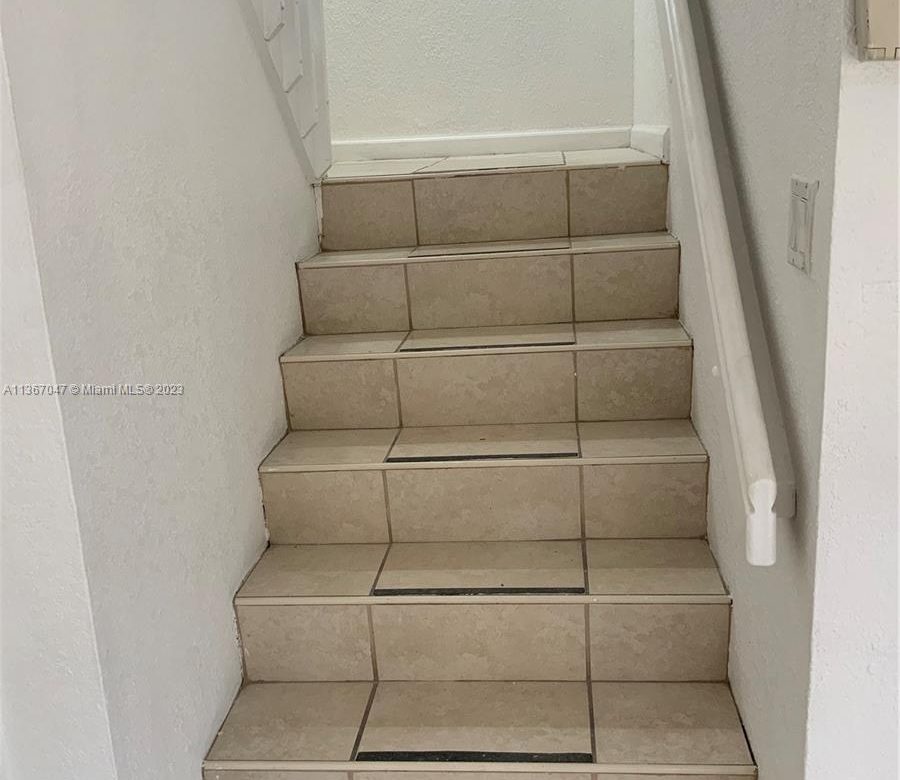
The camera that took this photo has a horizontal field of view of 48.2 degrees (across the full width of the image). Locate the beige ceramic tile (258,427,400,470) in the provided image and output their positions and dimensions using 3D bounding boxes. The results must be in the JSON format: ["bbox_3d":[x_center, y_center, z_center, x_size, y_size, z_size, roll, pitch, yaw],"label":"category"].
[{"bbox_3d":[-0.265,0.135,2.305,0.268,0.012,0.246,-2,16,7],"label":"beige ceramic tile"}]

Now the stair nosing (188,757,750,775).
[{"bbox_3d":[0.035,0.655,1.740,0.956,0.015,0.016,-2,16,7],"label":"stair nosing"}]

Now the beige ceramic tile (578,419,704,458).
[{"bbox_3d":[0.431,0.112,2.283,0.264,0.010,0.253,-2,16,7],"label":"beige ceramic tile"}]

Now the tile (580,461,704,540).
[{"bbox_3d":[0.432,0.243,2.208,0.270,0.175,0.010,-2,16,7],"label":"tile"}]

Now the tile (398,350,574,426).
[{"bbox_3d":[0.088,0.001,2.369,0.413,0.169,0.012,-2,16,7],"label":"tile"}]

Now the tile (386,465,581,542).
[{"bbox_3d":[0.075,0.251,2.219,0.421,0.170,0.010,-2,16,7],"label":"tile"}]

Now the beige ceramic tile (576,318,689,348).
[{"bbox_3d":[0.436,-0.135,2.423,0.261,0.012,0.243,-2,16,7],"label":"beige ceramic tile"}]

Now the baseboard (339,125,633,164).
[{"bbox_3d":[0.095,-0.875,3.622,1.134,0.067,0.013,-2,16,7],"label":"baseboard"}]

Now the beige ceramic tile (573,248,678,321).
[{"bbox_3d":[0.462,-0.270,2.623,0.270,0.179,0.010,-2,16,7],"label":"beige ceramic tile"}]

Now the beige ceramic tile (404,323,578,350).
[{"bbox_3d":[0.097,-0.129,2.526,0.421,0.010,0.254,-2,16,7],"label":"beige ceramic tile"}]

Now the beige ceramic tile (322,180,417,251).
[{"bbox_3d":[-0.231,-0.501,2.870,0.265,0.178,0.010,-2,16,7],"label":"beige ceramic tile"}]

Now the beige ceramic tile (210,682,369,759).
[{"bbox_3d":[-0.300,0.641,1.949,0.272,0.010,0.257,-2,16,7],"label":"beige ceramic tile"}]

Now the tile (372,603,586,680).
[{"bbox_3d":[0.061,0.512,2.042,0.426,0.173,0.010,-2,16,7],"label":"tile"}]

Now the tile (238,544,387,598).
[{"bbox_3d":[-0.285,0.390,2.157,0.272,0.010,0.257,-2,16,7],"label":"tile"}]

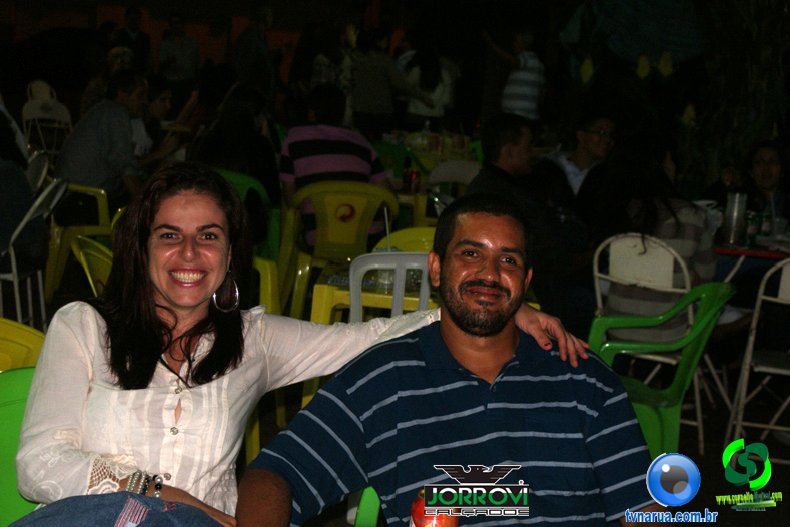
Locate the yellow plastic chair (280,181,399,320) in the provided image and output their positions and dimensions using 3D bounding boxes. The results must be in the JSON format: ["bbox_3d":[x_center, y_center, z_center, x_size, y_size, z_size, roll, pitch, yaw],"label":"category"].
[{"bbox_3d":[-0.266,0.003,6.975,0.560,0.785,0.550,2,8,-5],"label":"yellow plastic chair"}]

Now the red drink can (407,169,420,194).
[{"bbox_3d":[0.090,-0.399,7.150,0.066,0.122,0.066,3,8,0],"label":"red drink can"}]

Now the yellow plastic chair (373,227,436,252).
[{"bbox_3d":[0.146,0.276,5.243,0.560,0.785,0.550,3,8,0],"label":"yellow plastic chair"}]

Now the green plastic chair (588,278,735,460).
[{"bbox_3d":[0.764,0.410,4.601,0.510,0.770,0.550,4,8,5],"label":"green plastic chair"}]

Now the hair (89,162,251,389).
[{"bbox_3d":[-0.373,0.021,2.430,0.250,0.350,0.240,2,8,-7],"label":"hair"}]

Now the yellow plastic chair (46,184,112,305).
[{"bbox_3d":[-1.733,-0.176,7.667,0.550,0.785,0.560,-5,11,-42],"label":"yellow plastic chair"}]

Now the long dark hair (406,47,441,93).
[{"bbox_3d":[0.248,-1.680,12.800,0.280,0.400,0.240,3,8,0],"label":"long dark hair"}]

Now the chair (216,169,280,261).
[{"bbox_3d":[-0.877,-0.080,7.321,0.560,0.785,0.550,4,8,5],"label":"chair"}]

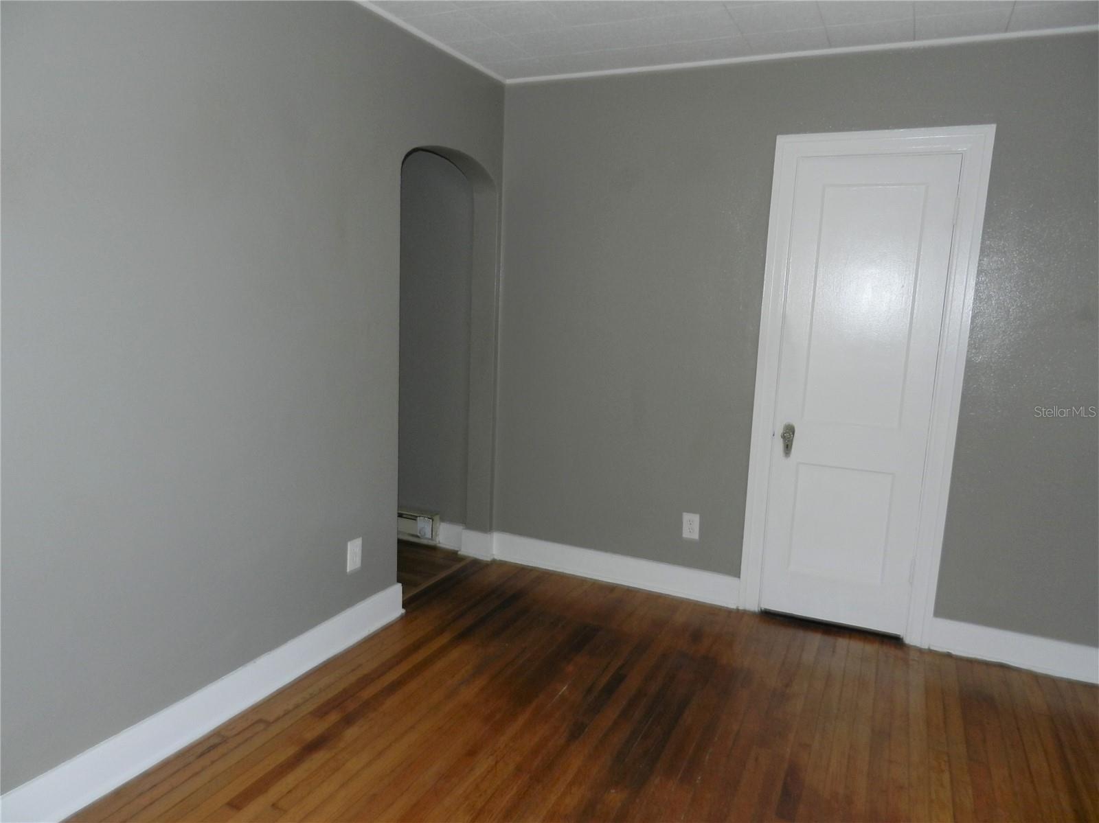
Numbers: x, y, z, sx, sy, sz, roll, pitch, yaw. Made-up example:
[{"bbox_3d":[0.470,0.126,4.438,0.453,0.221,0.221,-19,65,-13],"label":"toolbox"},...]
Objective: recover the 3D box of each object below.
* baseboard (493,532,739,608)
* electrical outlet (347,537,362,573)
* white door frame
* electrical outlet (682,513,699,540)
[{"bbox_3d":[0.296,0.789,3.700,1.328,0.150,0.022,6,10,25],"label":"baseboard"},{"bbox_3d":[-0.782,0.575,2.929,0.010,0.121,0.077,6,10,25],"label":"electrical outlet"},{"bbox_3d":[1.299,-0.081,3.114,0.801,2.123,0.060,6,10,25],"label":"white door frame"},{"bbox_3d":[0.677,0.548,3.491,0.077,0.121,0.010,6,10,25],"label":"electrical outlet"}]

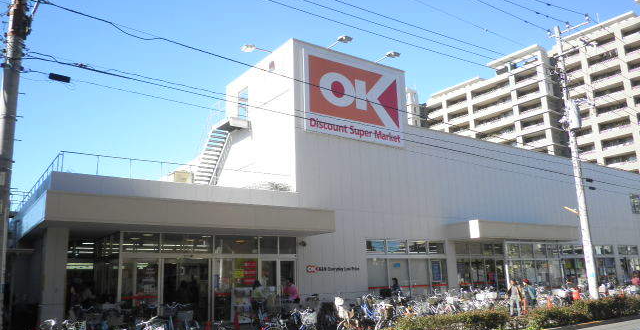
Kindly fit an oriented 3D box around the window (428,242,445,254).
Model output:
[{"bbox_3d":[6.460,4.597,26.629,1.313,0.657,0.120,7,-16,-35],"label":"window"}]

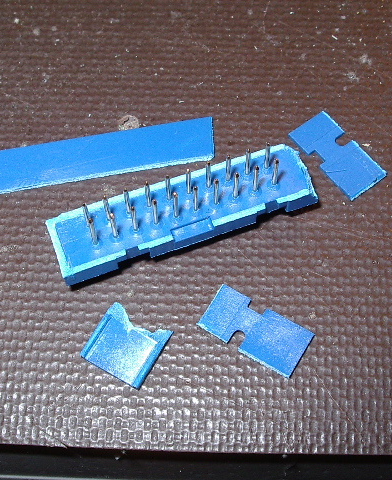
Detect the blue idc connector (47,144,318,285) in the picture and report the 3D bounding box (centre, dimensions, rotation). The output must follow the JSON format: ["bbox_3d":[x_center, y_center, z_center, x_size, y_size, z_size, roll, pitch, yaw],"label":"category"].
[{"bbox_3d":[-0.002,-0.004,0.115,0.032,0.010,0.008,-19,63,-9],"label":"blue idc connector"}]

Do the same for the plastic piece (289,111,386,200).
[{"bbox_3d":[0.018,-0.011,0.124,0.006,0.001,0.013,-34,66,-16],"label":"plastic piece"}]

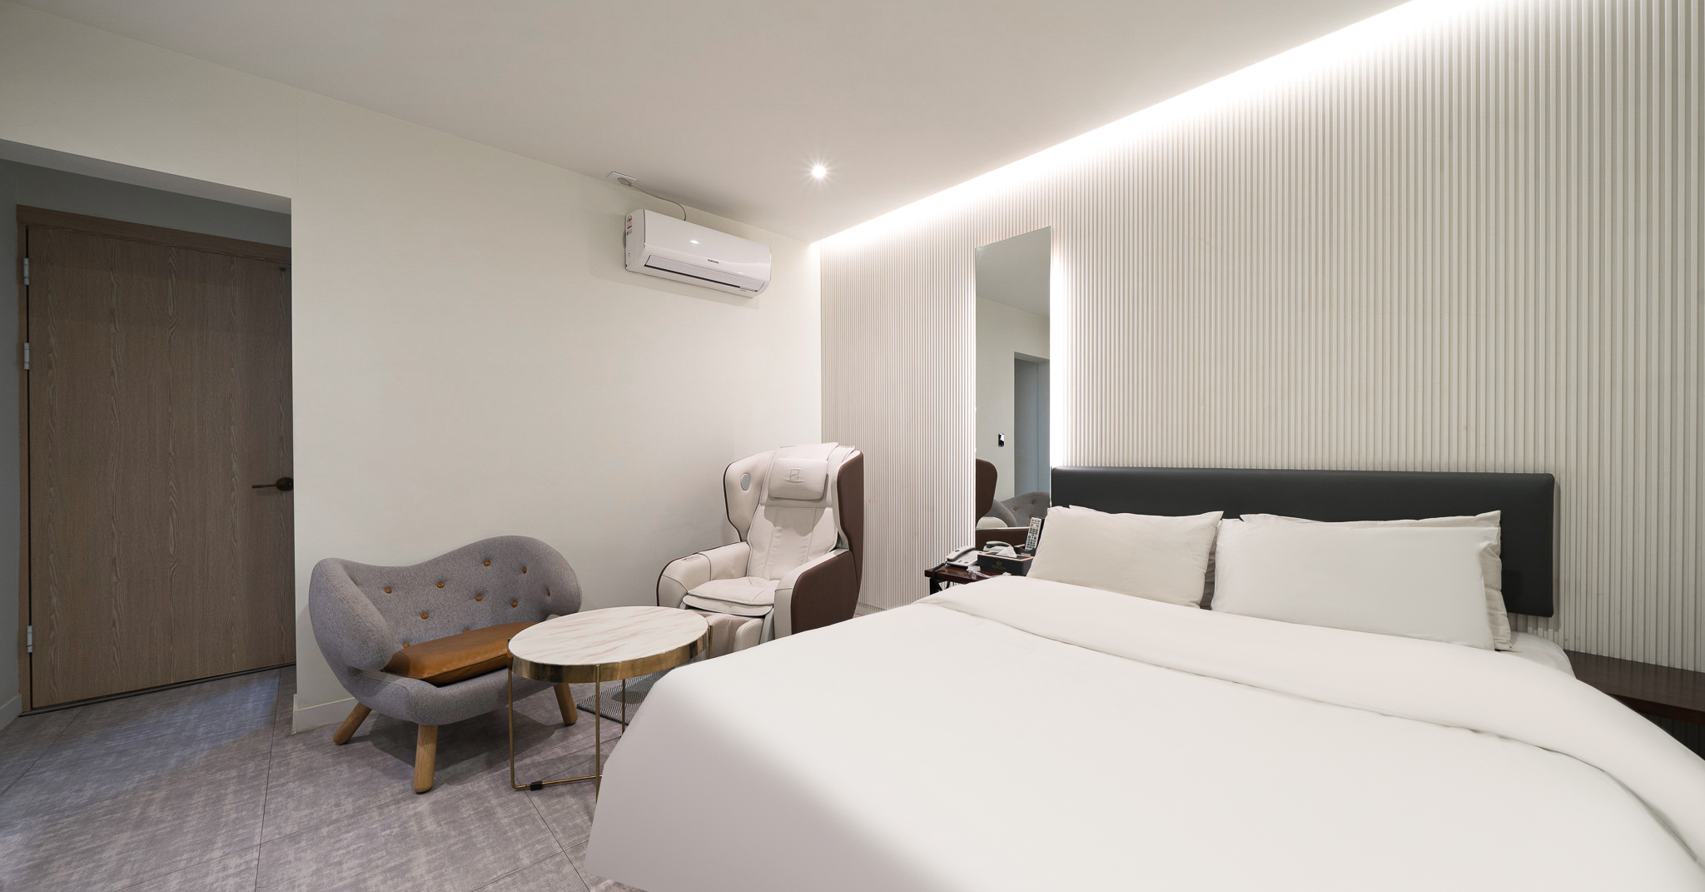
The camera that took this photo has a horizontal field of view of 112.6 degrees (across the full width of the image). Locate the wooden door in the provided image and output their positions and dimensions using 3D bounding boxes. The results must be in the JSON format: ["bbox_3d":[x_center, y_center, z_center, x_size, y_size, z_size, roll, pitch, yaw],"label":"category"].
[{"bbox_3d":[-3.156,0.079,2.680,0.870,2.060,0.070,-1,0,-44],"label":"wooden door"}]

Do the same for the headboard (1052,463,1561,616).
[{"bbox_3d":[1.532,0.298,2.232,0.080,0.415,1.535,-1,0,-44],"label":"headboard"}]

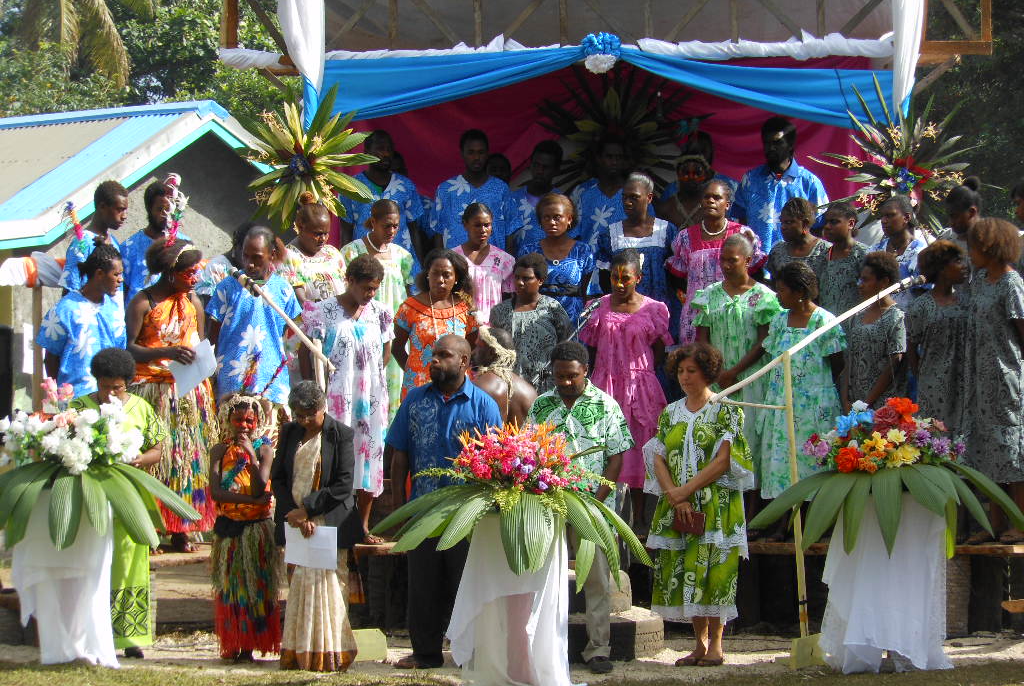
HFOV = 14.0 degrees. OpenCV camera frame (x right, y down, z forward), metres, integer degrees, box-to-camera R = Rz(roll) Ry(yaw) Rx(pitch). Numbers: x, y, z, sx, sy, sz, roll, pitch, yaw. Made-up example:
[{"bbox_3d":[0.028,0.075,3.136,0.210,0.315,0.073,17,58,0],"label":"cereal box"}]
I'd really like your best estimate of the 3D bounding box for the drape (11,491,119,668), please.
[{"bbox_3d":[-2.237,1.169,20.900,0.530,0.900,0.480,0,0,0],"label":"drape"}]

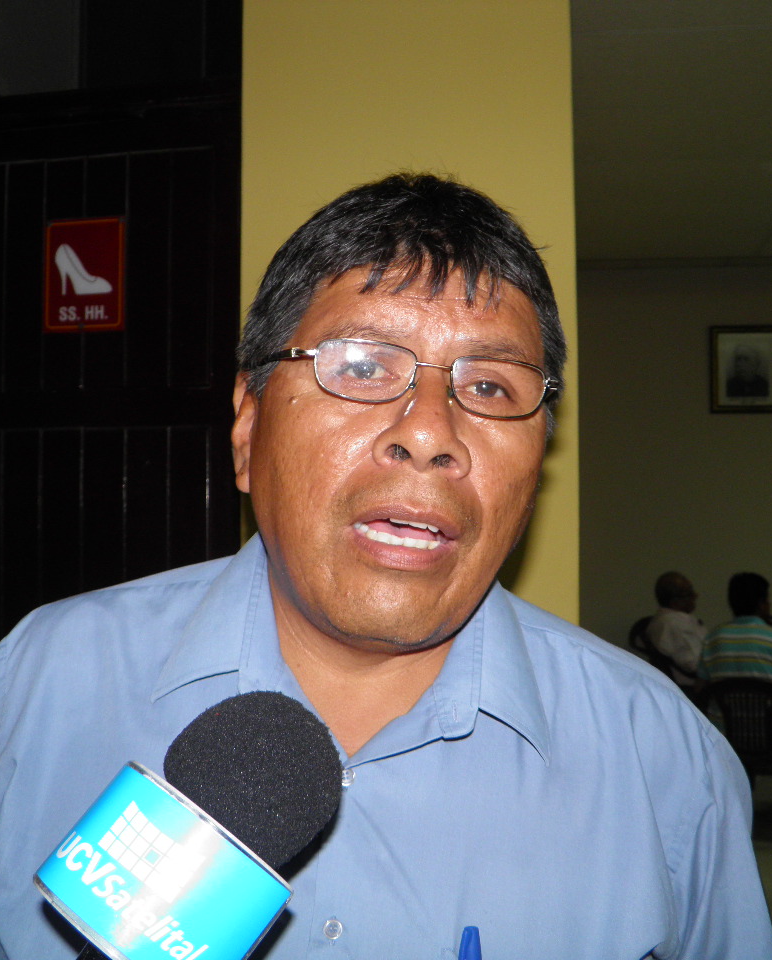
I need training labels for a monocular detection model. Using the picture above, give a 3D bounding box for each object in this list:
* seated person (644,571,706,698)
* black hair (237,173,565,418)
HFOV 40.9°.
[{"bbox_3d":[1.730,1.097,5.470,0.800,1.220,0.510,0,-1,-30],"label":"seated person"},{"bbox_3d":[0.008,-0.095,0.600,0.183,0.170,0.200,7,-2,-10],"label":"black hair"}]

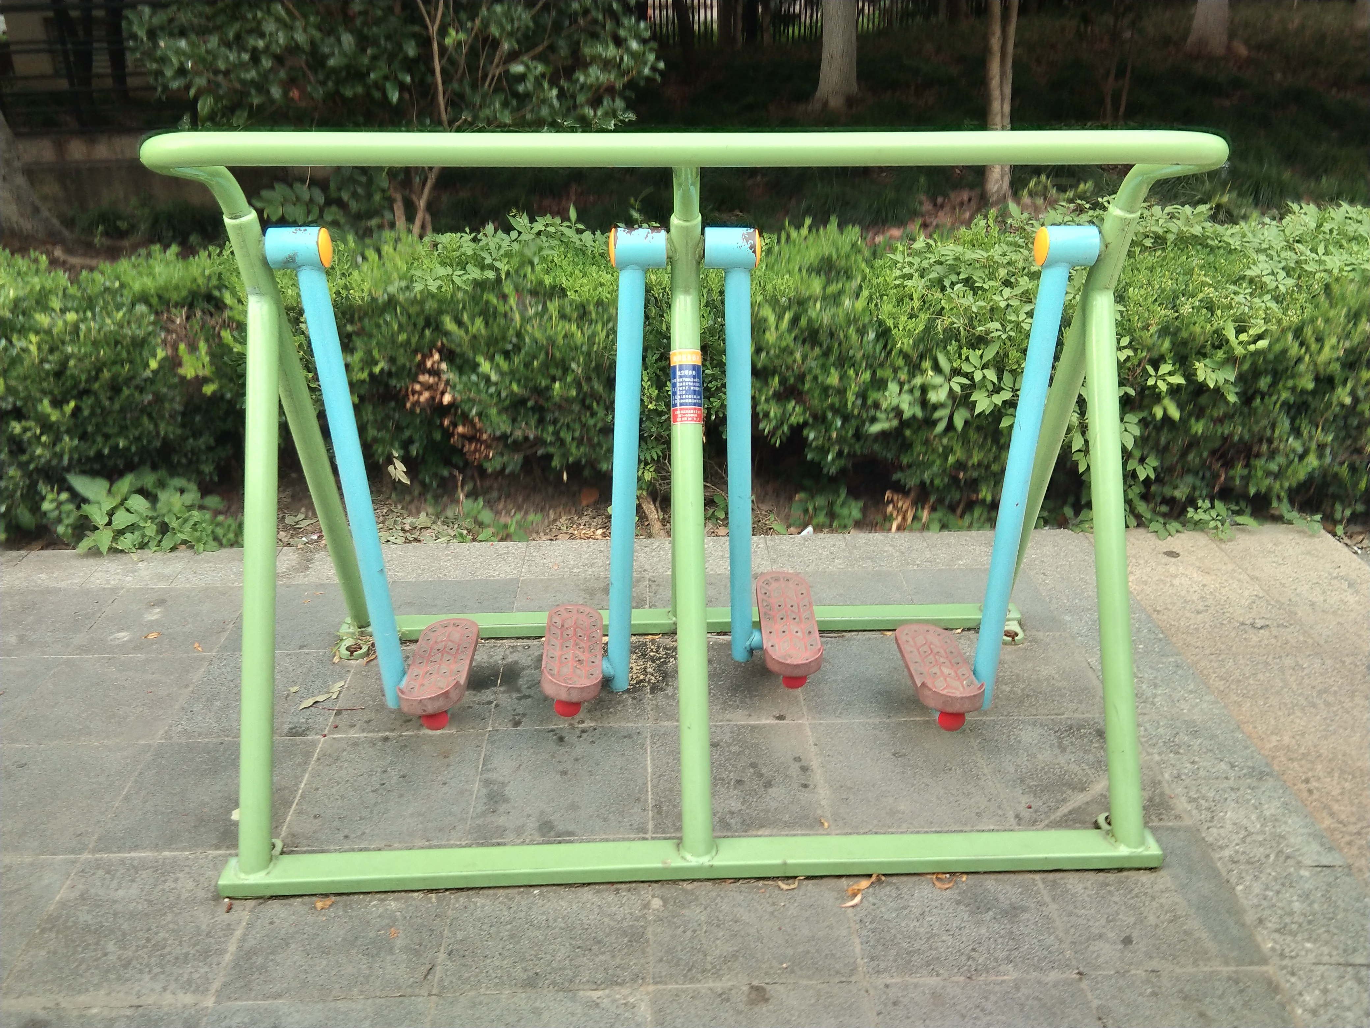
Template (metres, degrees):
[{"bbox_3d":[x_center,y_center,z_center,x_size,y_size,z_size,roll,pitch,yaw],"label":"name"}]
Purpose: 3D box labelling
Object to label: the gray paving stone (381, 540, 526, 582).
[{"bbox_3d":[-0.713,0.164,3.741,0.443,0.040,0.247,-1,24,-1],"label":"gray paving stone"}]

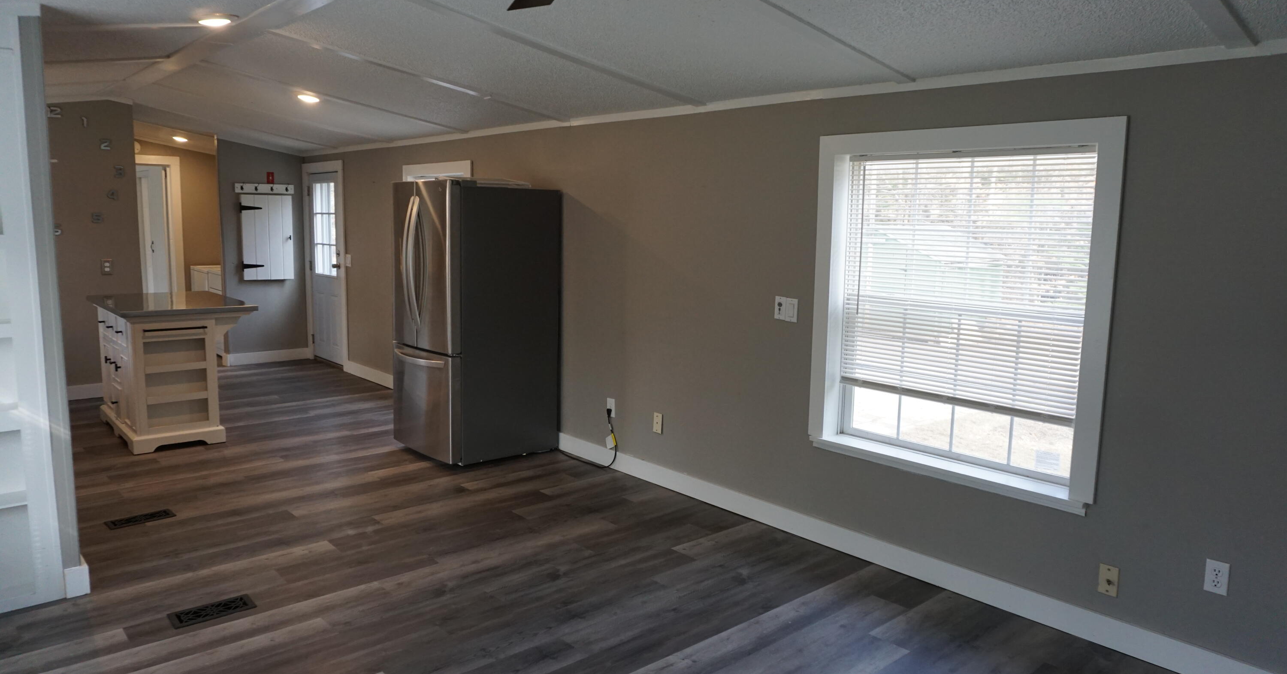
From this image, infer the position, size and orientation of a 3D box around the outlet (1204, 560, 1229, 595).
[{"bbox_3d":[1.973,0.828,2.951,0.010,0.116,0.070,-6,11,-41],"label":"outlet"}]

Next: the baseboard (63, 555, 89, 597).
[{"bbox_3d":[-2.342,0.989,3.535,0.084,0.117,0.136,-6,11,-41],"label":"baseboard"}]

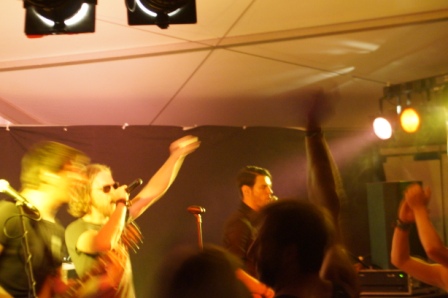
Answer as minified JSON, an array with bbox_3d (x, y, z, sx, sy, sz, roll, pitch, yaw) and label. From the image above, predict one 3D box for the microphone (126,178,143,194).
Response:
[{"bbox_3d":[-0.464,0.206,6.450,0.200,0.048,0.048,-37,-24,33],"label":"microphone"}]

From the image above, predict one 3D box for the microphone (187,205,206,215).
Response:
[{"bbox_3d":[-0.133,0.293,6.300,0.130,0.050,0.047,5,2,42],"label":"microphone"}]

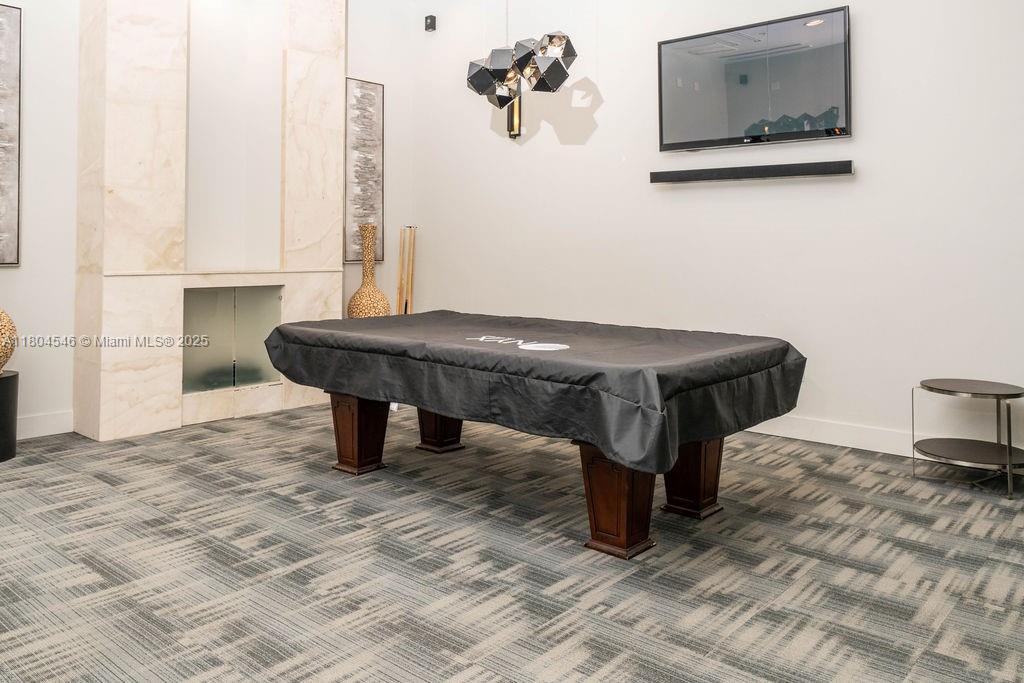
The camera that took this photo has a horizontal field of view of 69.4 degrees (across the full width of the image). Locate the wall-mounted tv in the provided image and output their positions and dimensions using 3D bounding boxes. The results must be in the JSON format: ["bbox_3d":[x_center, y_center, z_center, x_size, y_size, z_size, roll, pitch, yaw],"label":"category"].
[{"bbox_3d":[1.634,-1.761,5.113,1.362,0.805,0.055,7,9,41],"label":"wall-mounted tv"}]

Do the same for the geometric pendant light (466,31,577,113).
[{"bbox_3d":[-0.001,-1.429,3.946,0.776,0.348,0.318,7,9,41],"label":"geometric pendant light"}]

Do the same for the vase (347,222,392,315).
[{"bbox_3d":[-1.263,-0.529,6.508,0.388,0.975,0.388,1,7,0],"label":"vase"}]

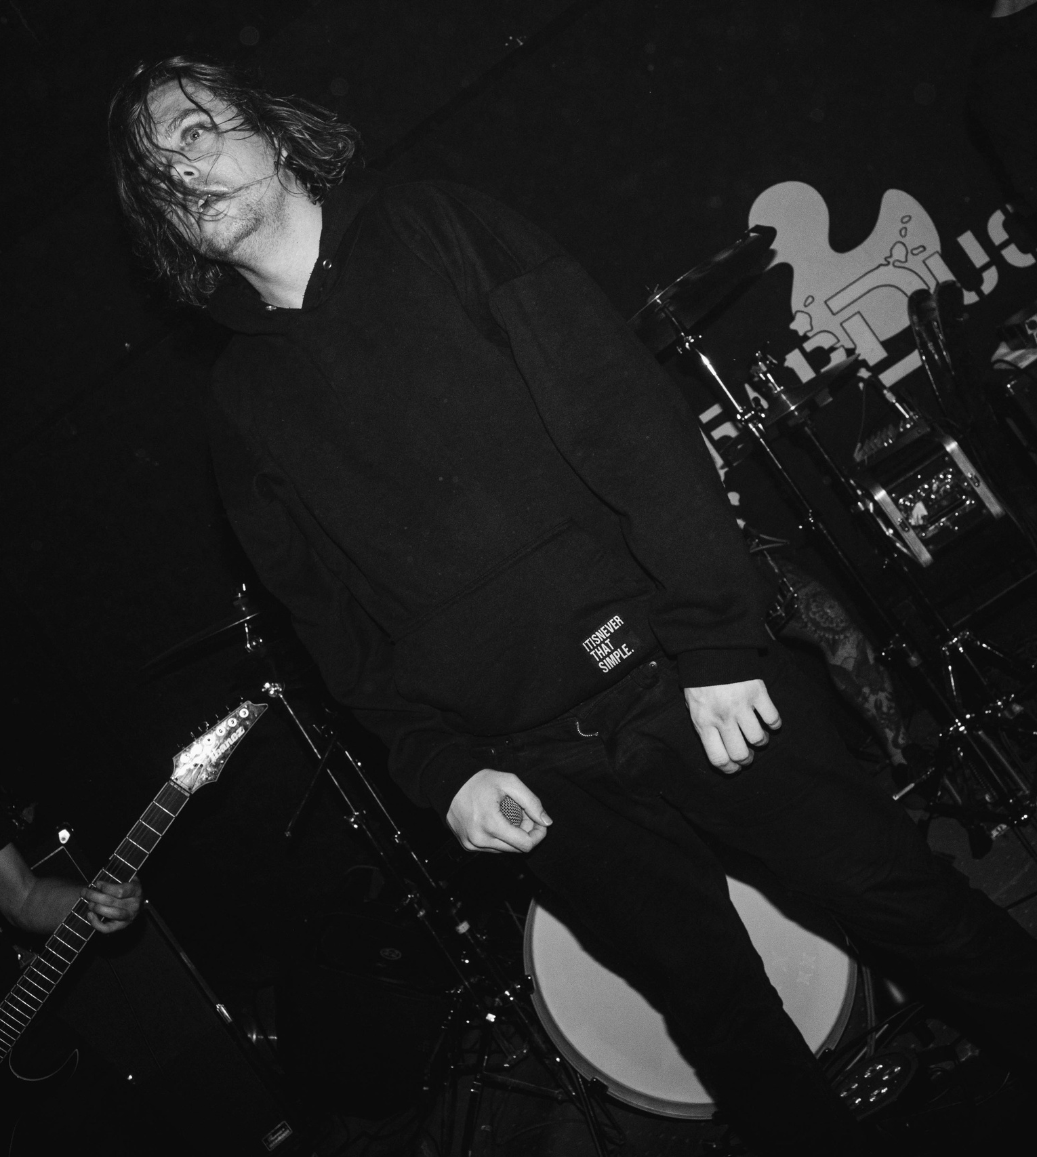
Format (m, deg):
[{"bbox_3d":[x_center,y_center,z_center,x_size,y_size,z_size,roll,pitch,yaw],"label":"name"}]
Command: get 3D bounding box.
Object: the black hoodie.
[{"bbox_3d":[-0.055,-0.080,1.524,0.510,0.720,0.350,-35,-2,13],"label":"black hoodie"}]

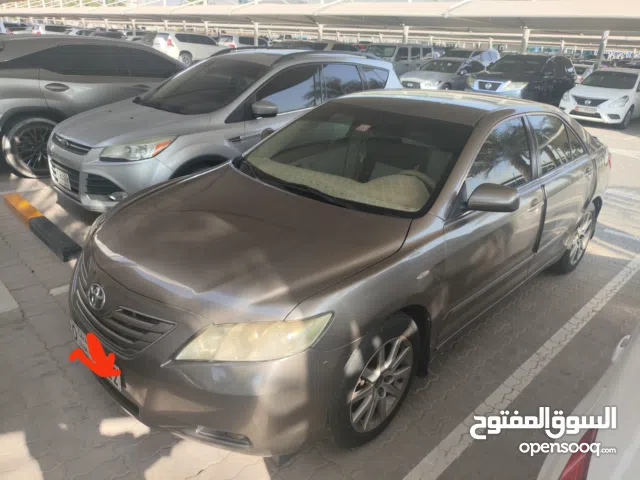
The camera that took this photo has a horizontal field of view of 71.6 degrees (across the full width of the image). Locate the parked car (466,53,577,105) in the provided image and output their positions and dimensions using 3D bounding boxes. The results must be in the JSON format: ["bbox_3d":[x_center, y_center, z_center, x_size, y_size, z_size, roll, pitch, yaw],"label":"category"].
[{"bbox_3d":[6.647,-5.237,14.812,1.960,1.780,5.000,24,31,39],"label":"parked car"}]

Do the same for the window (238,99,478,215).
[{"bbox_3d":[0.169,-0.560,2.651,1.440,0.110,0.840,25,61,40],"label":"window"}]

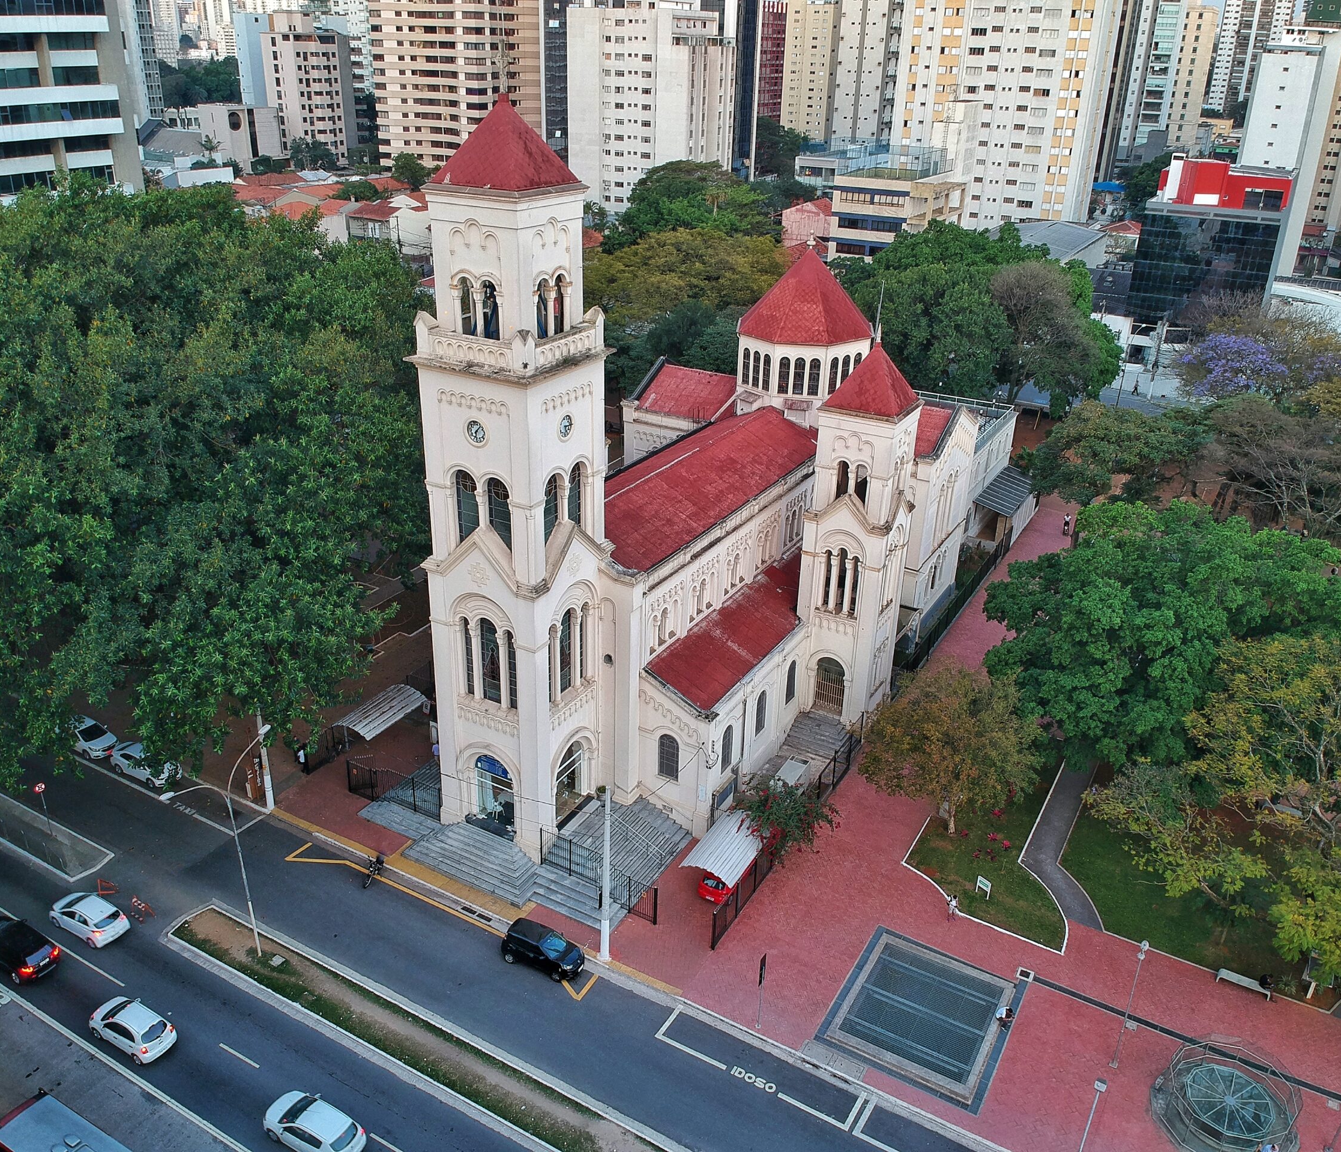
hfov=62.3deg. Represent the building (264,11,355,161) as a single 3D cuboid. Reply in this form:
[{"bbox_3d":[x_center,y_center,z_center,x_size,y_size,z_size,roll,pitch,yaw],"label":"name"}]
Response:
[{"bbox_3d":[-99.106,-134.619,306.039,20.500,36.500,18.000,-2,26,-8],"label":"building"}]

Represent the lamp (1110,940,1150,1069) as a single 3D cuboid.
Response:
[{"bbox_3d":[17.752,16.745,42.955,0.420,6.100,1.100,15,28,26],"label":"lamp"}]

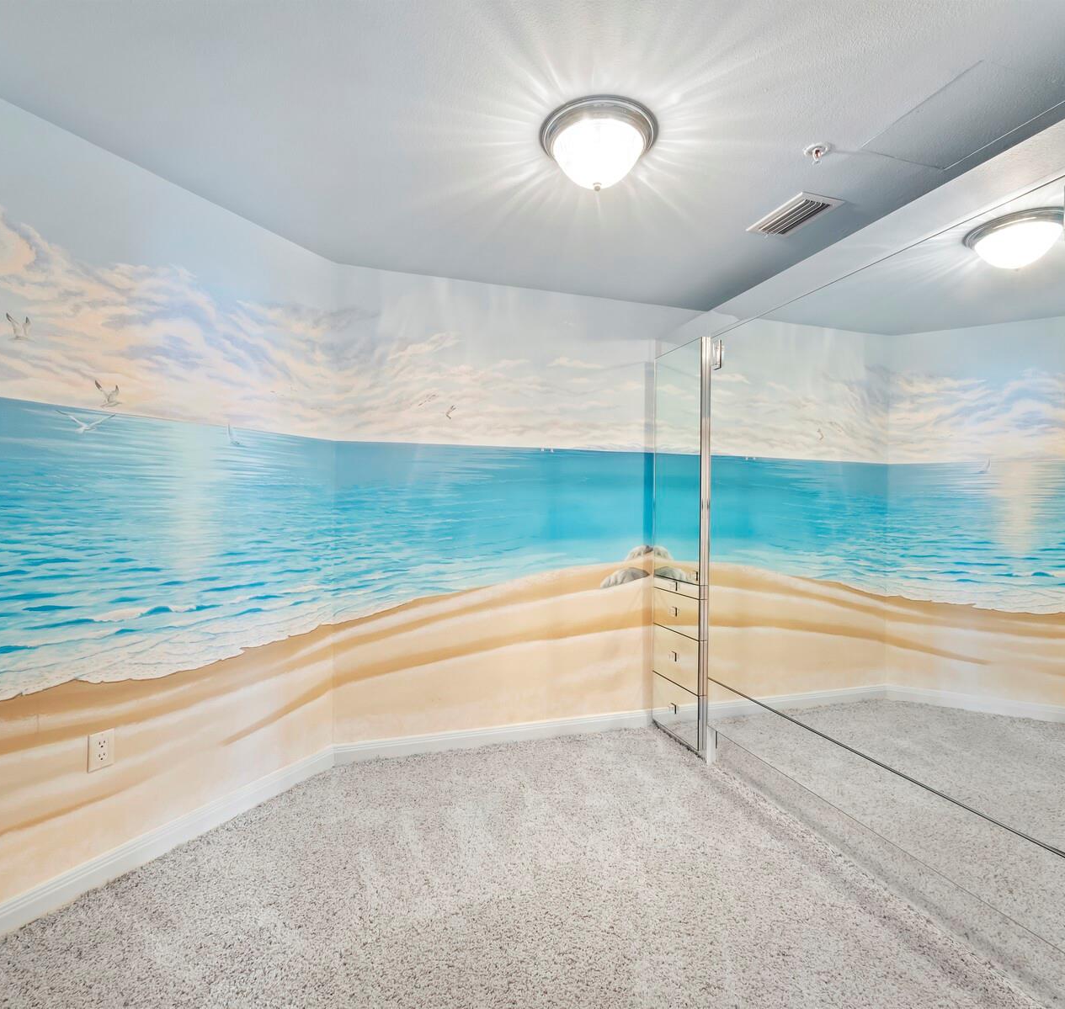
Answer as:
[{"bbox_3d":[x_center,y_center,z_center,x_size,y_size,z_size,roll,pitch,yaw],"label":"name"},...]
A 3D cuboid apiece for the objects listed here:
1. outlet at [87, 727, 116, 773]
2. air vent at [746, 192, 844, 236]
[{"bbox_3d":[-1.347,0.771,1.704,0.010,0.115,0.071,0,0,28],"label":"outlet"},{"bbox_3d":[0.995,-1.093,2.074,0.191,0.020,0.286,1,0,-18],"label":"air vent"}]

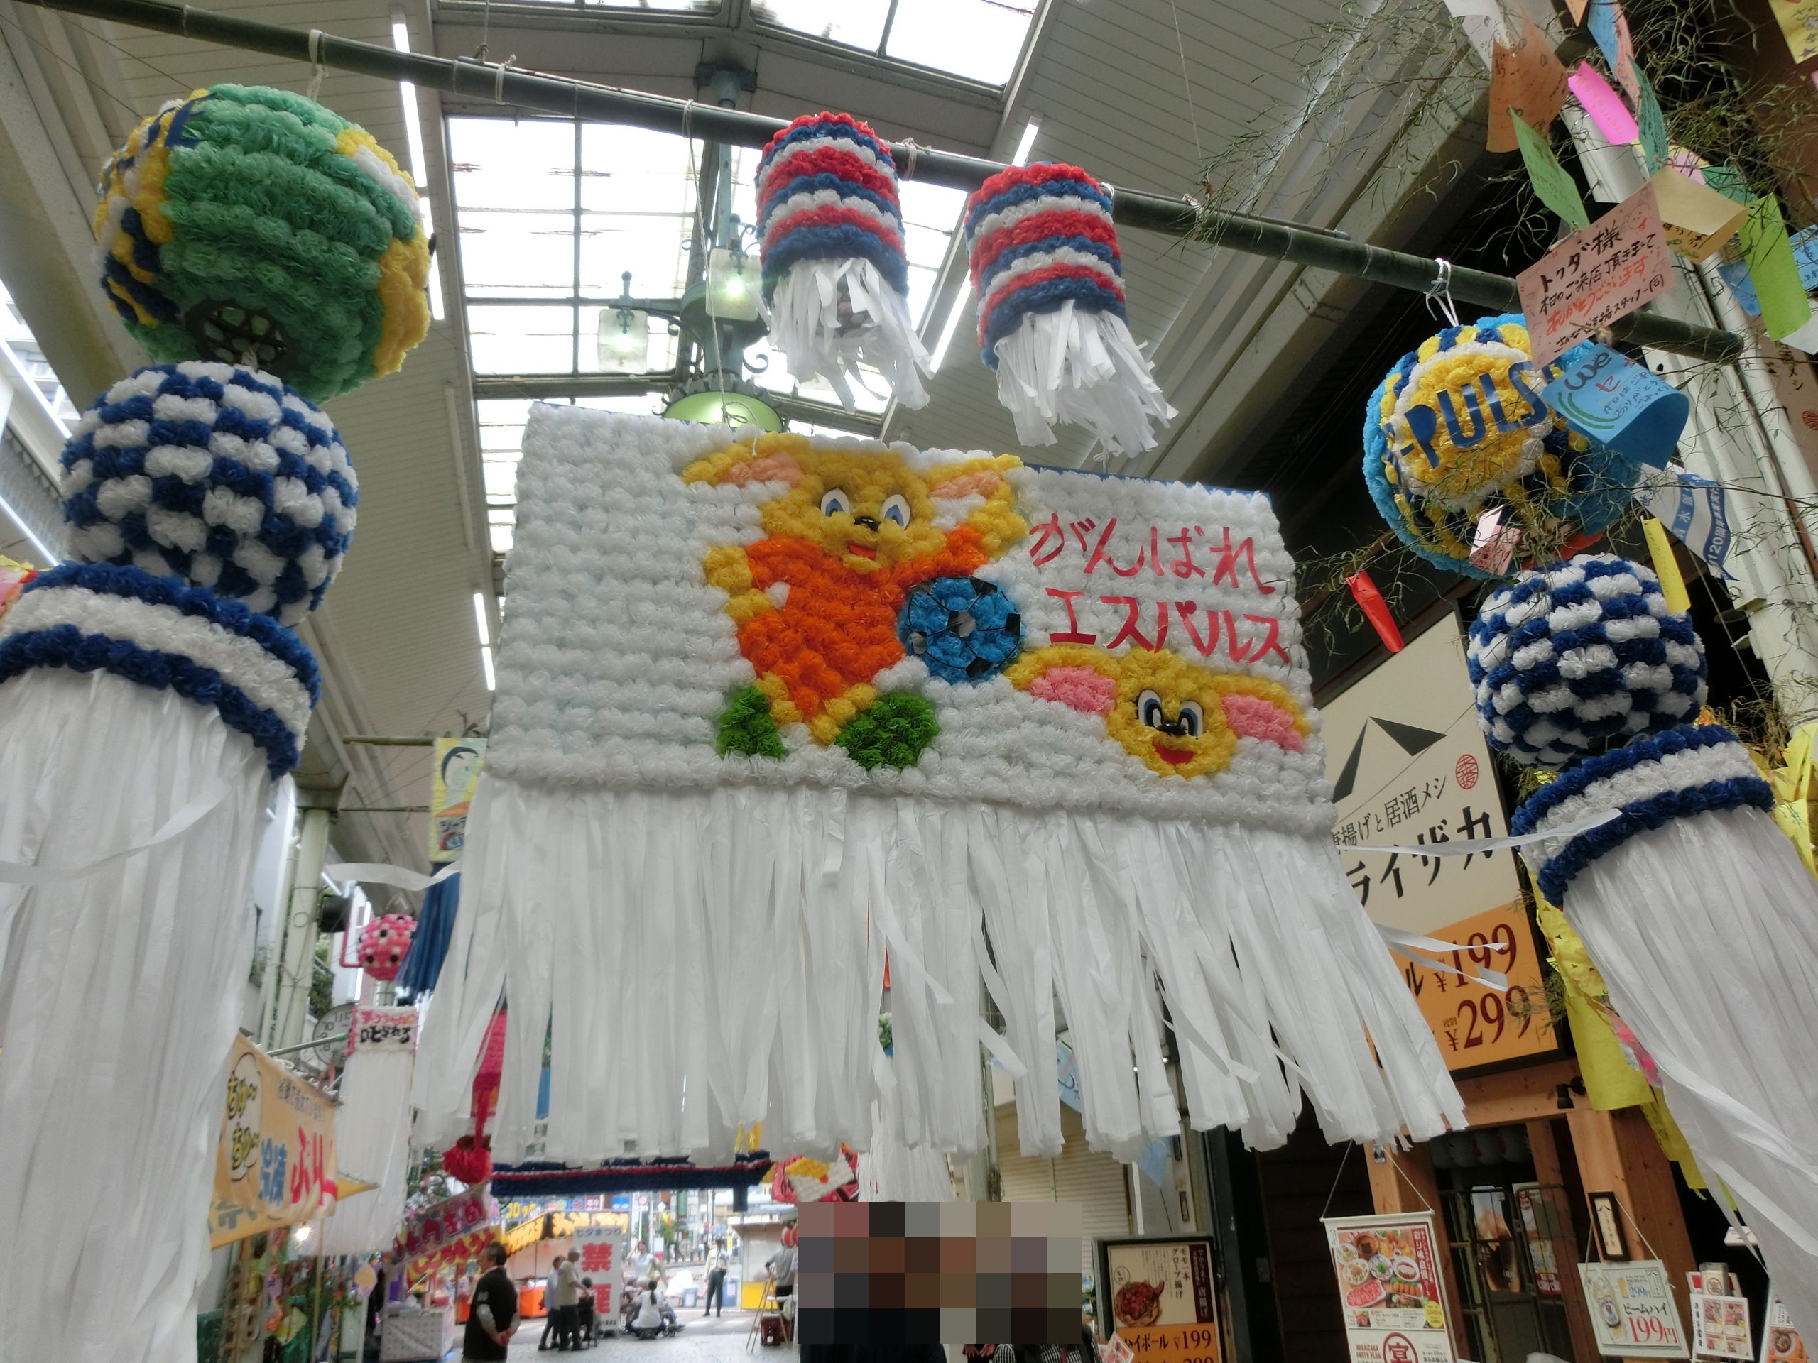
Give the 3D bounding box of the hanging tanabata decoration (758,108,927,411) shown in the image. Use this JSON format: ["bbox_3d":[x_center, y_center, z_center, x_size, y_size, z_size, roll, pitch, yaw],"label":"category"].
[{"bbox_3d":[-0.174,-1.032,3.207,0.420,0.690,0.400,-2,-23,-1],"label":"hanging tanabata decoration"}]

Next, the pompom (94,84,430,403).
[{"bbox_3d":[-1.449,-0.984,2.870,0.685,0.660,0.685,4,-24,-13],"label":"pompom"}]

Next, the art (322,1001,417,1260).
[{"bbox_3d":[-4.825,4.009,11.289,0.600,2.060,0.550,11,-27,-28],"label":"art"}]

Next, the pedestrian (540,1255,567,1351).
[{"bbox_3d":[-6.056,10.586,21.500,0.450,1.520,0.450,12,-27,-29],"label":"pedestrian"}]

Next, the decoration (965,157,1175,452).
[{"bbox_3d":[0.415,-0.936,3.325,0.460,0.700,0.420,-2,-23,-1],"label":"decoration"}]

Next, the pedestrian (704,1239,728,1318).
[{"bbox_3d":[-4.413,13.646,28.800,0.520,1.650,0.340,4,-24,-13],"label":"pedestrian"}]

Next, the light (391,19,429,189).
[{"bbox_3d":[-2.934,-3.377,7.426,0.090,0.090,1.260,4,-24,-13],"label":"light"}]

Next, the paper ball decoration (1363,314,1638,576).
[{"bbox_3d":[1.627,-0.651,3.500,0.690,0.680,0.690,-22,-31,39],"label":"paper ball decoration"}]

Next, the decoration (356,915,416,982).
[{"bbox_3d":[-4.704,2.430,11.500,0.600,0.600,0.600,4,-24,-13],"label":"decoration"}]

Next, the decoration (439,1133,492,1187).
[{"bbox_3d":[-4.036,4.360,11.500,0.460,0.440,0.460,4,-24,-13],"label":"decoration"}]

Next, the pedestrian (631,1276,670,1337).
[{"bbox_3d":[-4.840,11.714,23.600,0.650,1.020,0.750,0,-24,-6],"label":"pedestrian"}]

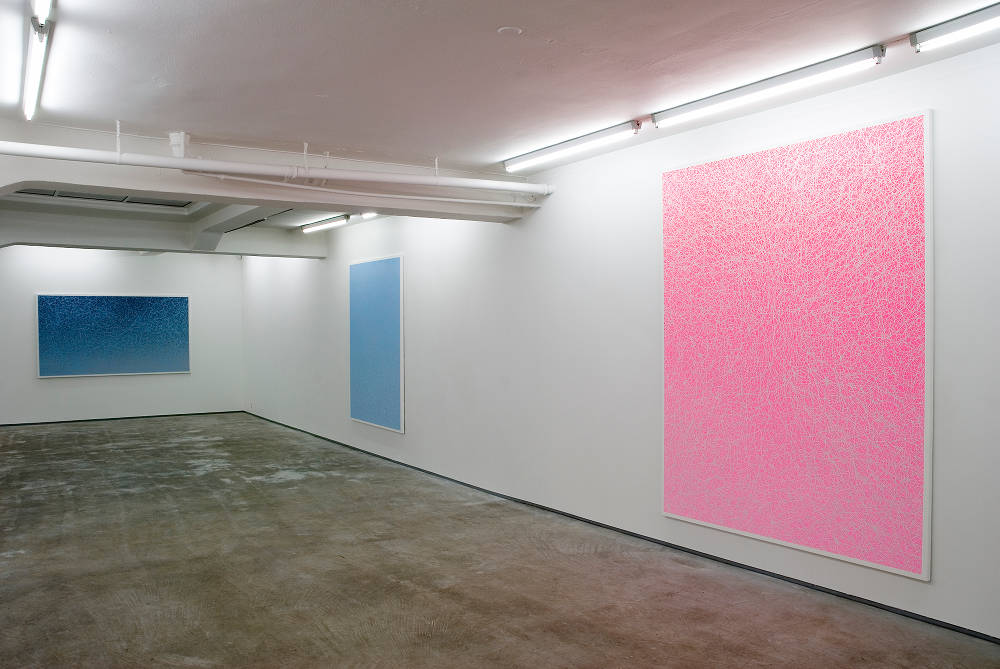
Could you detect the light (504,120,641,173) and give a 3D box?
[{"bbox_3d":[0.480,-1.377,5.583,0.075,0.093,1.510,-1,1,-35],"label":"light"}]

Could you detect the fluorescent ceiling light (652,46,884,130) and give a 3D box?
[{"bbox_3d":[1.425,-1.367,4.239,0.075,0.093,1.510,-1,1,-35],"label":"fluorescent ceiling light"}]

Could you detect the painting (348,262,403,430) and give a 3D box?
[{"bbox_3d":[-1.557,0.112,9.390,0.045,2.054,1.522,-1,1,-35],"label":"painting"}]

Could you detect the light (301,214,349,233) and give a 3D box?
[{"bbox_3d":[-2.261,-1.407,9.561,0.075,0.093,1.510,-1,1,-35],"label":"light"}]

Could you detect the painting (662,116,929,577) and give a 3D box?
[{"bbox_3d":[1.731,0.065,4.713,0.045,2.487,1.869,-1,1,-35],"label":"painting"}]

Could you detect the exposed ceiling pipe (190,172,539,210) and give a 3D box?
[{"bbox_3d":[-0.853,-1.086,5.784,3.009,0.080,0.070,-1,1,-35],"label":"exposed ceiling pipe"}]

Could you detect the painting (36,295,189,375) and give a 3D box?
[{"bbox_3d":[-6.505,0.025,12.797,2.349,1.365,0.045,-1,1,-35],"label":"painting"}]

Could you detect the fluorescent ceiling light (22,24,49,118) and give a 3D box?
[{"bbox_3d":[-2.417,-1.331,3.896,0.075,0.093,1.510,-1,1,-35],"label":"fluorescent ceiling light"}]

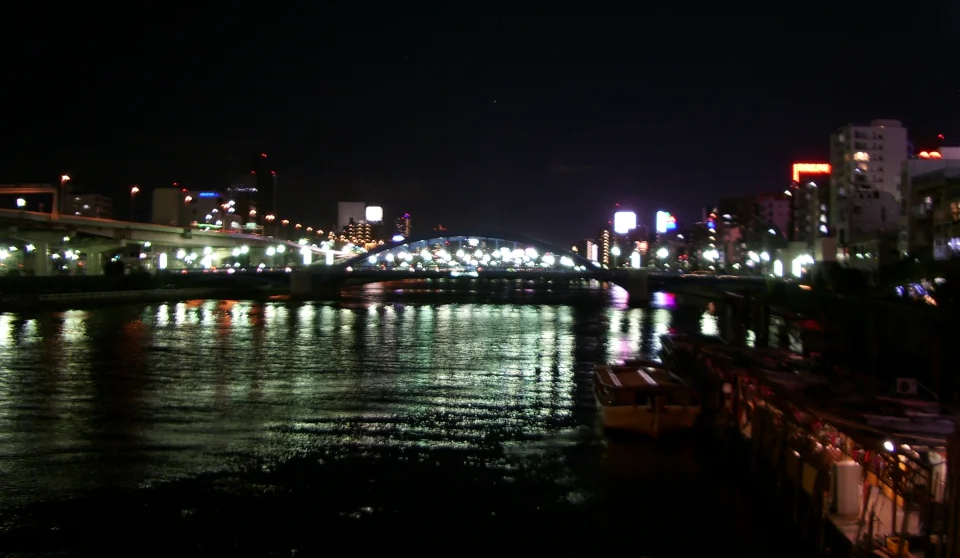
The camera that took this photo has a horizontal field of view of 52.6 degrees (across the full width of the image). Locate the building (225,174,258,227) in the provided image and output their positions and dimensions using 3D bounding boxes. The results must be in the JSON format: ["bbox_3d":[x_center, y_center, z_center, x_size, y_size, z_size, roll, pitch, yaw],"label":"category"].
[{"bbox_3d":[-319.442,-81.245,1300.000,42.000,118.000,35.000,1,1,8],"label":"building"}]

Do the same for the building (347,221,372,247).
[{"bbox_3d":[-91.871,-26.625,740.000,20.000,34.000,16.000,1,1,8],"label":"building"}]

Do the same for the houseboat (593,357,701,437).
[{"bbox_3d":[9.200,6.650,56.500,5.000,2.900,14.000,1,1,2],"label":"houseboat"}]

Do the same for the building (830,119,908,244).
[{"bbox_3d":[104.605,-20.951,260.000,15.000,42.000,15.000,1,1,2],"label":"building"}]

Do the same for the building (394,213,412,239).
[{"bbox_3d":[-77.241,-39.856,980.000,18.000,52.000,17.000,1,1,8],"label":"building"}]

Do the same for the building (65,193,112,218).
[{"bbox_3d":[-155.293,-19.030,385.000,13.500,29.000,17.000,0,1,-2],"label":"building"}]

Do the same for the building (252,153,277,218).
[{"bbox_3d":[-299.737,-98.392,1350.000,31.000,150.000,31.000,1,1,8],"label":"building"}]

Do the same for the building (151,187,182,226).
[{"bbox_3d":[-200.258,-32.973,620.000,19.000,50.000,19.000,1,1,4],"label":"building"}]

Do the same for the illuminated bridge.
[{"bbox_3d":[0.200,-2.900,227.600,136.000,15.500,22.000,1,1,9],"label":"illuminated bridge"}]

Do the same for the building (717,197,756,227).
[{"bbox_3d":[105.708,-17.717,400.000,15.500,31.000,16.000,1,1,8],"label":"building"}]

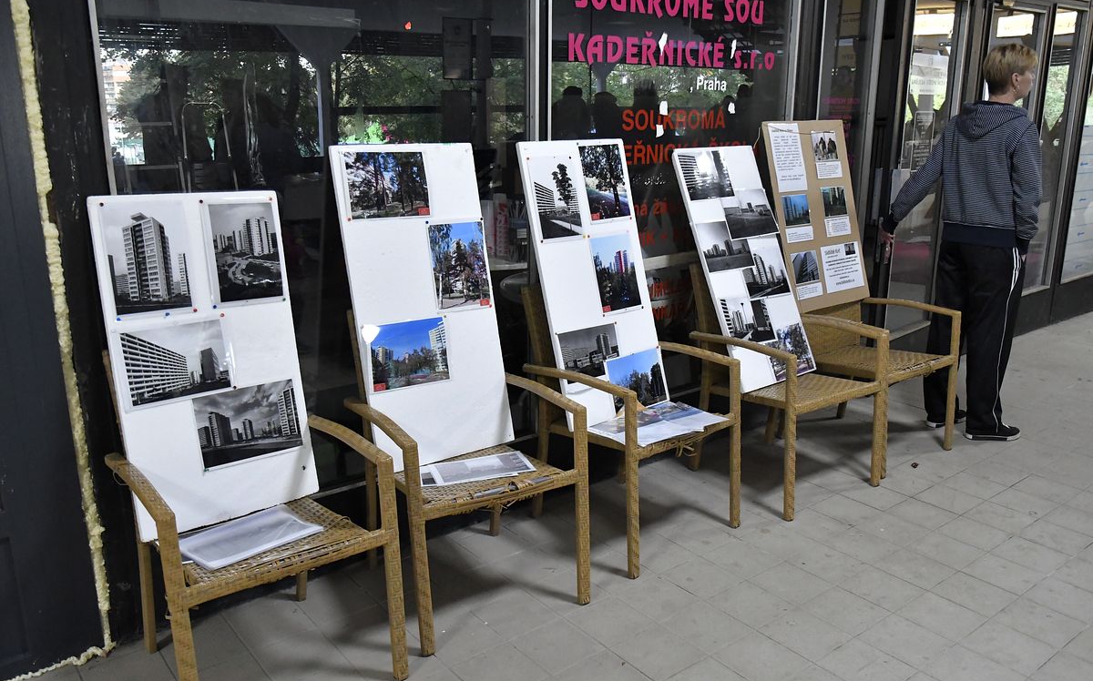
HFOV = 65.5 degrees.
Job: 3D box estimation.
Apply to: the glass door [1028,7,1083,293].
[{"bbox_3d":[3.361,-1.227,5.646,0.510,1.860,0.050,-11,18,-36],"label":"glass door"}]

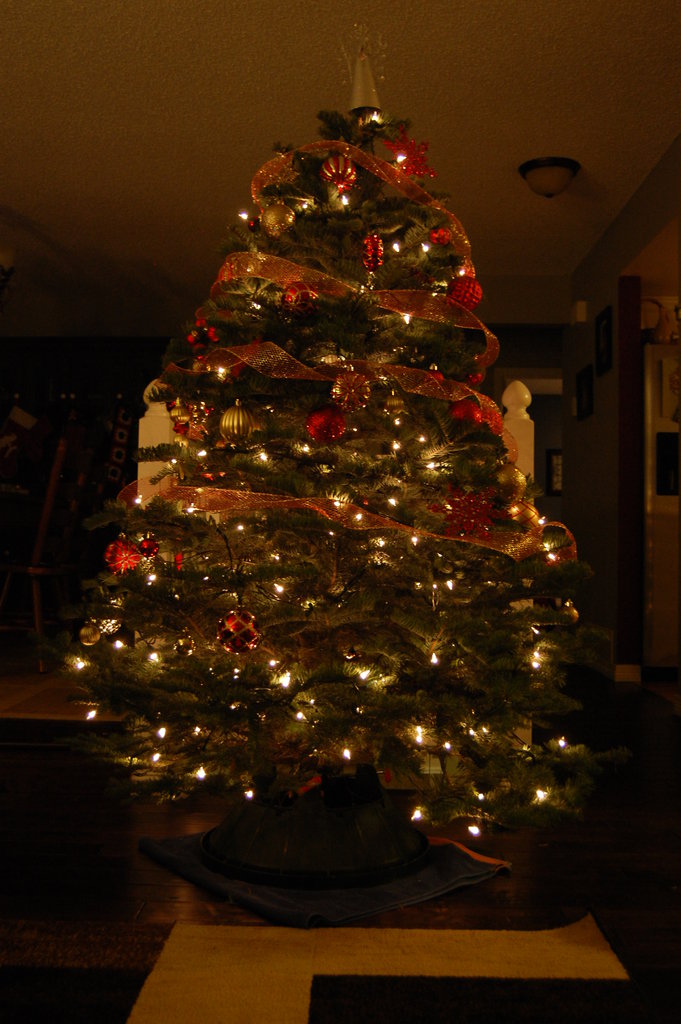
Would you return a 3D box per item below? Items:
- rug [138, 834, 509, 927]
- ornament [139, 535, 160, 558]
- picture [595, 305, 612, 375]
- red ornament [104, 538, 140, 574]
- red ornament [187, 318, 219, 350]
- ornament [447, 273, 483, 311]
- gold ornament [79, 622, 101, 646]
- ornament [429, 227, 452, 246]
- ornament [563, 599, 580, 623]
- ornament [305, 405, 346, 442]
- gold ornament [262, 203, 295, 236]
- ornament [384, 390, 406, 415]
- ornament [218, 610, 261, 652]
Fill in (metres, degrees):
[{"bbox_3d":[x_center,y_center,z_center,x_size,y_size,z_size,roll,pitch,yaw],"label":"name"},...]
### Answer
[{"bbox_3d":[-0.050,0.738,2.226,0.545,0.032,0.626,3,-3,-39],"label":"rug"},{"bbox_3d":[-0.394,0.071,2.110,0.041,0.049,0.041,1,-2,0],"label":"ornament"},{"bbox_3d":[1.442,-0.935,5.610,0.025,0.340,0.300,1,-2,2],"label":"picture"},{"bbox_3d":[-0.452,0.091,2.120,0.076,0.077,0.076,1,-2,1],"label":"red ornament"},{"bbox_3d":[-0.298,-0.384,2.212,0.069,0.069,0.065,1,-2,1],"label":"red ornament"},{"bbox_3d":[0.268,-0.472,2.200,0.077,0.079,0.077,1,-2,1],"label":"ornament"},{"bbox_3d":[-0.525,0.256,2.140,0.044,0.050,0.044,1,-2,0],"label":"gold ornament"},{"bbox_3d":[0.213,-0.587,2.180,0.045,0.044,0.045,1,-2,1],"label":"ornament"},{"bbox_3d":[0.483,0.211,2.160,0.043,0.056,0.043,1,-2,1],"label":"ornament"},{"bbox_3d":[-0.029,-0.170,1.980,0.076,0.073,0.076,1,-2,1],"label":"ornament"},{"bbox_3d":[-0.142,-0.659,2.300,0.077,0.079,0.077,1,-2,0],"label":"gold ornament"},{"bbox_3d":[0.109,-0.215,2.020,0.038,0.045,0.038,1,-2,1],"label":"ornament"},{"bbox_3d":[-0.185,0.216,1.858,0.077,0.079,0.077,1,-2,1],"label":"ornament"}]

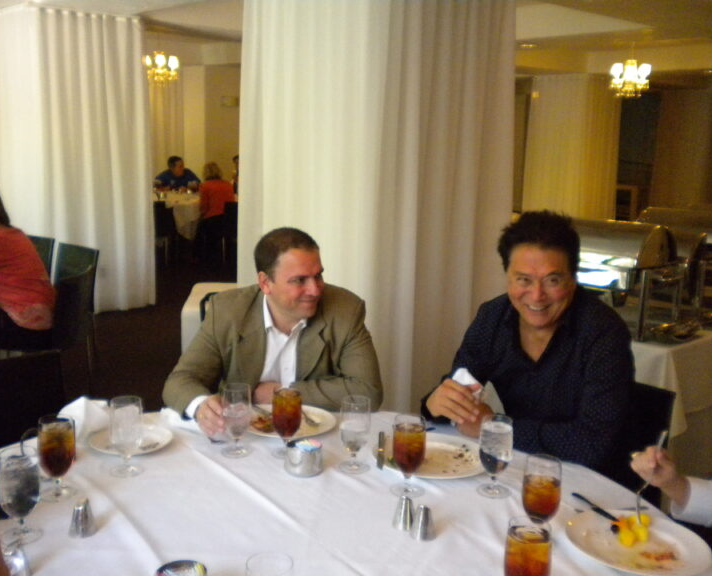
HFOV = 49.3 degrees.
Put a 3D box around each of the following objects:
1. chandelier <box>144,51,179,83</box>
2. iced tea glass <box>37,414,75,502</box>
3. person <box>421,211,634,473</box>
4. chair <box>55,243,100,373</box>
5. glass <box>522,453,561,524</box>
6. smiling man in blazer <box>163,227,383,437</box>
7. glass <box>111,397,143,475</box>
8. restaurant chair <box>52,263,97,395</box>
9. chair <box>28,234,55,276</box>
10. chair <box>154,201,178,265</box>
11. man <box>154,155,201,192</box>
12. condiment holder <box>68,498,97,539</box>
[{"bbox_3d":[-2.285,-2.578,9.100,0.450,0.410,0.450,2,10,0],"label":"chandelier"},{"bbox_3d":[-0.619,0.354,1.614,0.074,0.165,0.074,2,10,0],"label":"iced tea glass"},{"bbox_3d":[0.496,0.477,2.123,0.550,1.340,0.720,7,11,26],"label":"person"},{"bbox_3d":[-2.047,0.125,5.174,0.480,0.810,0.520,11,14,42],"label":"chair"},{"bbox_3d":[0.354,0.408,1.485,0.074,0.165,0.074,2,10,0],"label":"glass"},{"bbox_3d":[-0.249,0.438,2.377,0.620,1.250,0.780,0,10,-8],"label":"smiling man in blazer"},{"bbox_3d":[-0.526,0.341,1.783,0.075,0.166,0.075,2,10,0],"label":"glass"},{"bbox_3d":[-1.743,0.315,4.163,0.560,0.820,0.460,2,10,0],"label":"restaurant chair"},{"bbox_3d":[-2.440,0.077,5.397,0.460,0.820,0.560,6,11,24],"label":"chair"},{"bbox_3d":[-2.547,-0.711,9.779,0.470,0.800,0.520,3,10,8],"label":"chair"},{"bbox_3d":[-2.614,-1.264,11.468,0.600,1.340,0.750,-1,10,-14],"label":"man"},{"bbox_3d":[-0.519,0.433,1.469,0.047,0.064,0.047,2,10,0],"label":"condiment holder"}]

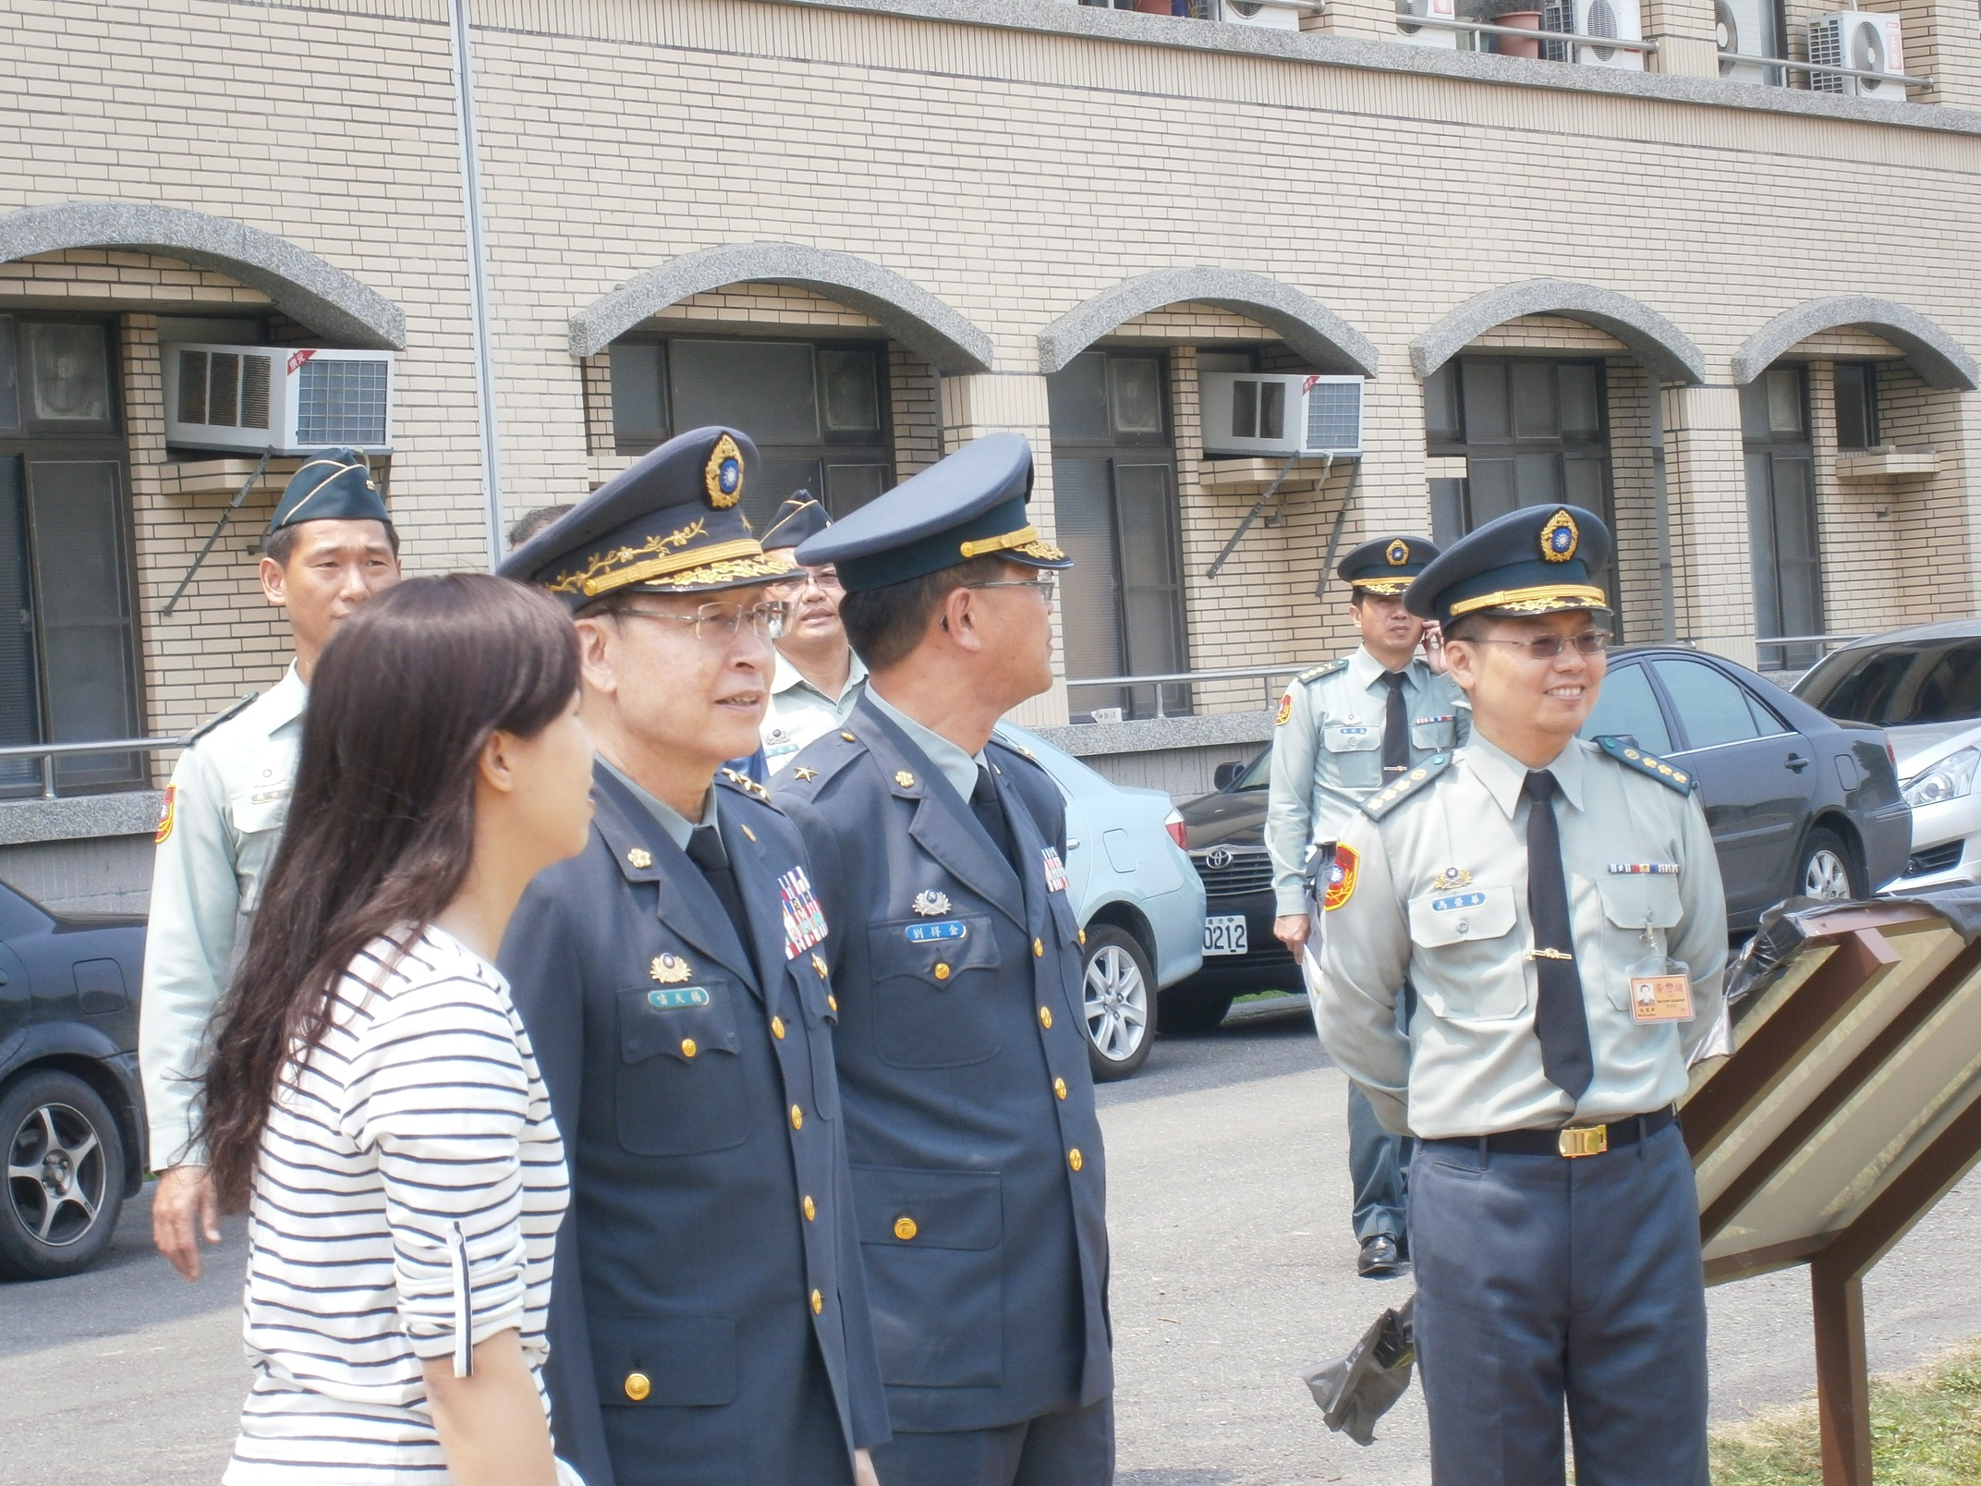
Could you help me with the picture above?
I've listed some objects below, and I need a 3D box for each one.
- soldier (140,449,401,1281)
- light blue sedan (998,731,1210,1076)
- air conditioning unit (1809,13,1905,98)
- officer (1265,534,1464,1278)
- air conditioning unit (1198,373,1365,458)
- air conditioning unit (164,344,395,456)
[{"bbox_3d":[-0.872,0.530,7.800,0.530,1.820,0.330,-4,0,-18],"label":"soldier"},{"bbox_3d":[-0.924,0.651,21.436,1.700,1.460,4.300,-4,0,33],"label":"light blue sedan"},{"bbox_3d":[5.434,-4.261,36.336,0.270,0.580,0.830,-4,0,33],"label":"air conditioning unit"},{"bbox_3d":[0.961,0.394,14.150,0.550,1.800,0.400,-4,0,-9],"label":"officer"},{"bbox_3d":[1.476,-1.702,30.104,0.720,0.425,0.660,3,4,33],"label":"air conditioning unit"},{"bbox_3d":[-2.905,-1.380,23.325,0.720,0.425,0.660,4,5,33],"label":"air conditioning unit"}]

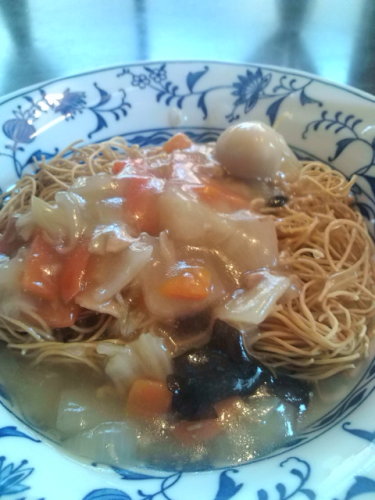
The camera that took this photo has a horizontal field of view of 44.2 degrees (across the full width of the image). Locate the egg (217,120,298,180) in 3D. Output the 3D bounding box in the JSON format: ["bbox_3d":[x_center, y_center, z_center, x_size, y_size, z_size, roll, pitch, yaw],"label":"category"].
[{"bbox_3d":[0.029,-0.044,0.205,0.032,0.026,0.027,0,48,0],"label":"egg"}]

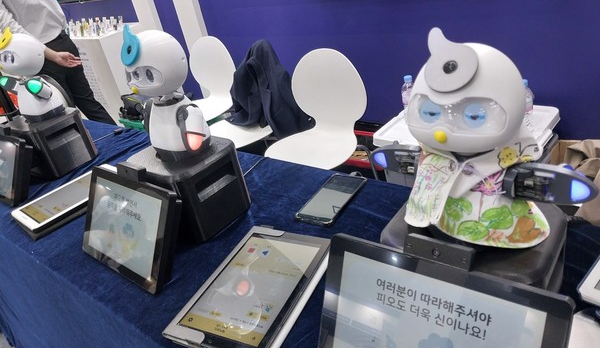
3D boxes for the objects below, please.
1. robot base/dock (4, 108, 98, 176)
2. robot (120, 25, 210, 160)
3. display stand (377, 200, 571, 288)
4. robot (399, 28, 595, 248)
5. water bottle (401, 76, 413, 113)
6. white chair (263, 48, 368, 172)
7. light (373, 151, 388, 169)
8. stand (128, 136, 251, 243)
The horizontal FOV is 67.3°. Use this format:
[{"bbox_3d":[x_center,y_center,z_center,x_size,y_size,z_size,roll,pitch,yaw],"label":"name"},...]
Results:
[{"bbox_3d":[-0.725,-0.100,1.302,0.187,0.150,0.150,12,37,36],"label":"robot base/dock"},{"bbox_3d":[-0.248,-0.158,0.824,0.136,0.240,0.127,12,37,36],"label":"robot"},{"bbox_3d":[0.217,0.121,0.565,0.186,0.147,0.150,12,37,36],"label":"display stand"},{"bbox_3d":[0.180,-0.048,0.475,0.235,0.235,0.130,12,37,36],"label":"robot"},{"bbox_3d":[0.453,-0.341,1.890,0.059,0.165,0.058,12,37,36],"label":"water bottle"},{"bbox_3d":[0.053,-0.044,1.814,0.420,0.815,0.480,12,37,36],"label":"white chair"},{"bbox_3d":[0.098,-0.017,0.556,0.022,0.027,0.014,12,37,36],"label":"light"},{"bbox_3d":[-0.227,0.024,0.897,0.188,0.150,0.150,12,37,36],"label":"stand"}]

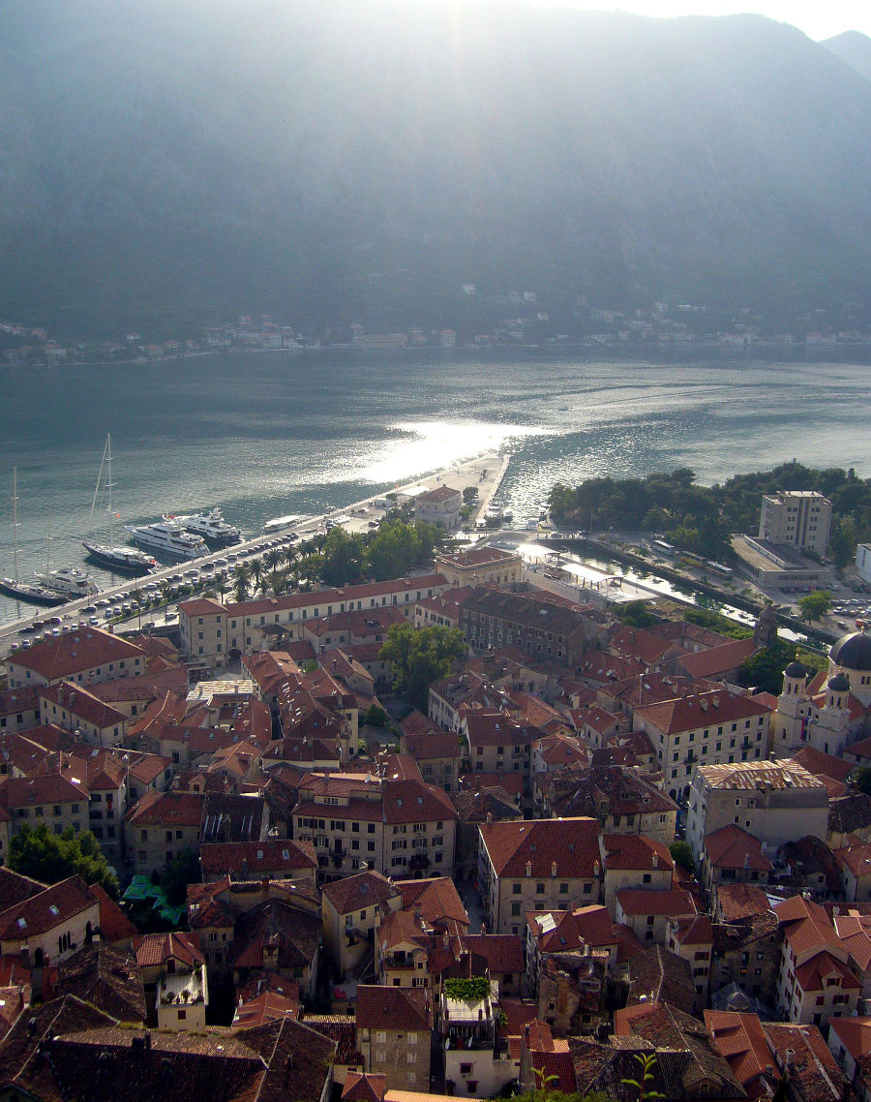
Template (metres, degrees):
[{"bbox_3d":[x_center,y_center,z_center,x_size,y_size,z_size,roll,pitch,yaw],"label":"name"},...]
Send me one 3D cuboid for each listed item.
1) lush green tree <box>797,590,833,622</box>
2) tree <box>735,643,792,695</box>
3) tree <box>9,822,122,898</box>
[{"bbox_3d":[109.620,16.320,338.440,10.300,9.870,9.500,6,14,18],"label":"lush green tree"},{"bbox_3d":[79.080,28.190,280.140,13.500,12.910,12.500,5,14,16],"label":"tree"},{"bbox_3d":[-58.340,48.430,184.580,17.000,12.540,15.000,-3,14,-18],"label":"tree"}]

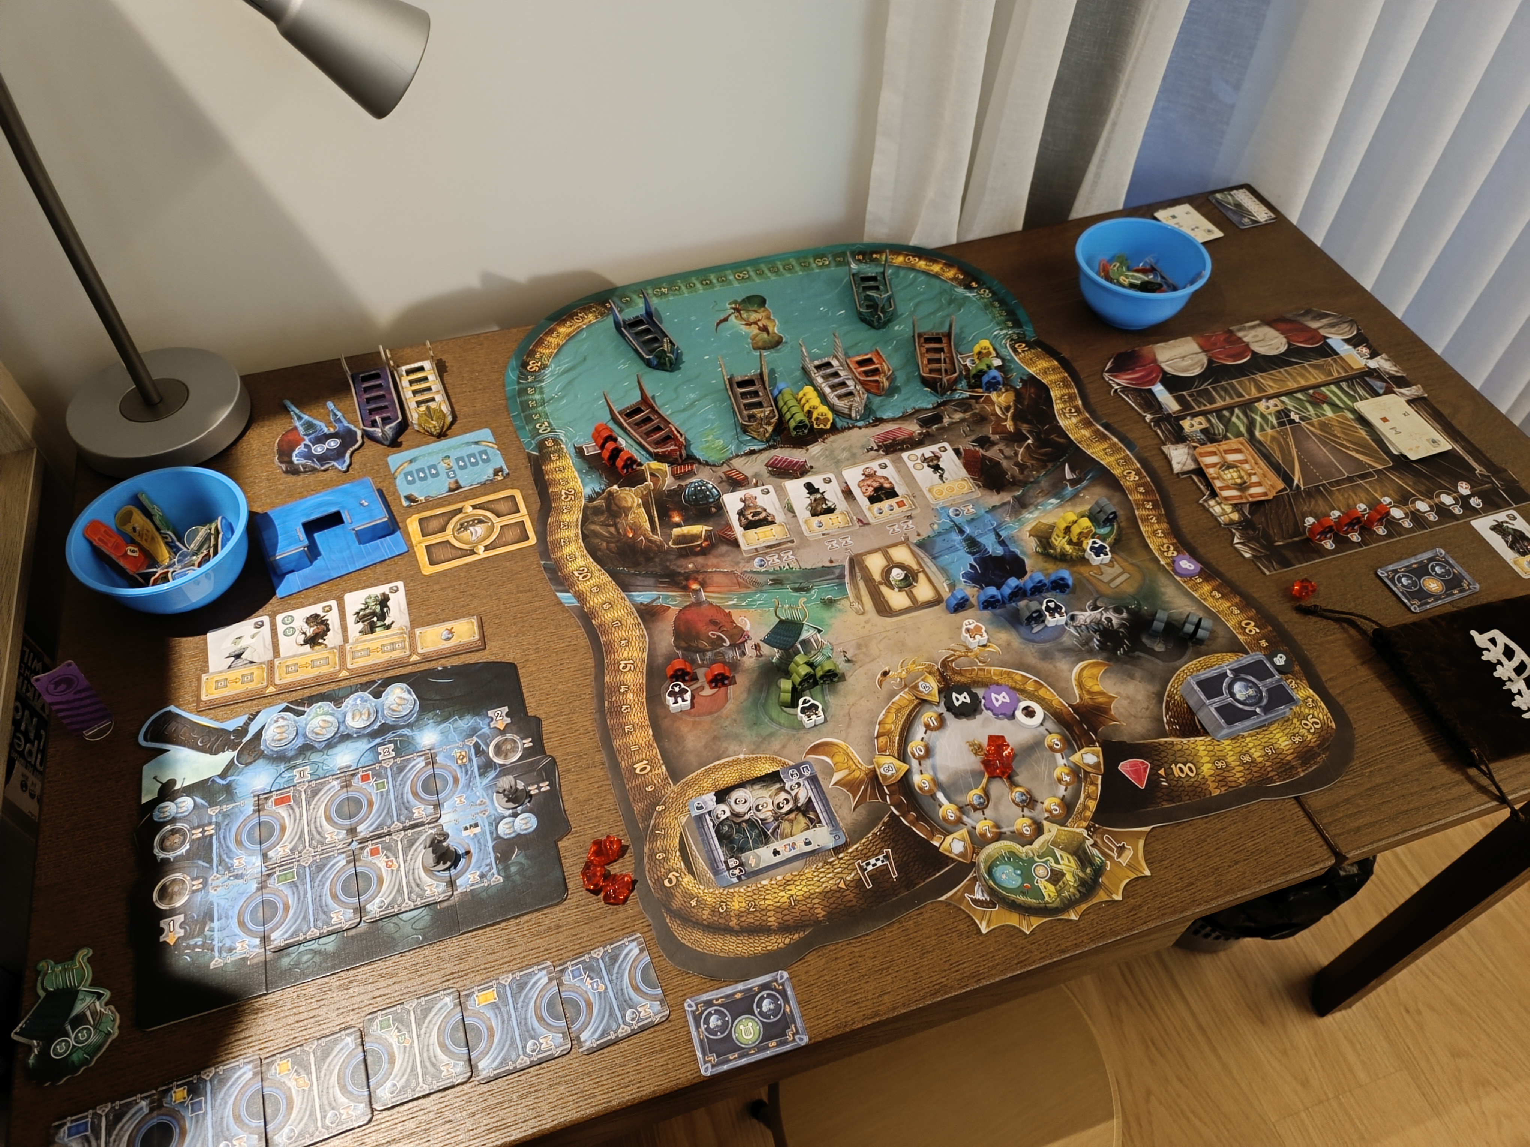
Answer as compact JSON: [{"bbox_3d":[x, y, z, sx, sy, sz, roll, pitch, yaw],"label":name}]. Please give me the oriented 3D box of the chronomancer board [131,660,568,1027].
[{"bbox_3d":[-0.276,0.151,0.706,0.270,0.003,0.226,-14,53,-12],"label":"chronomancer board"}]

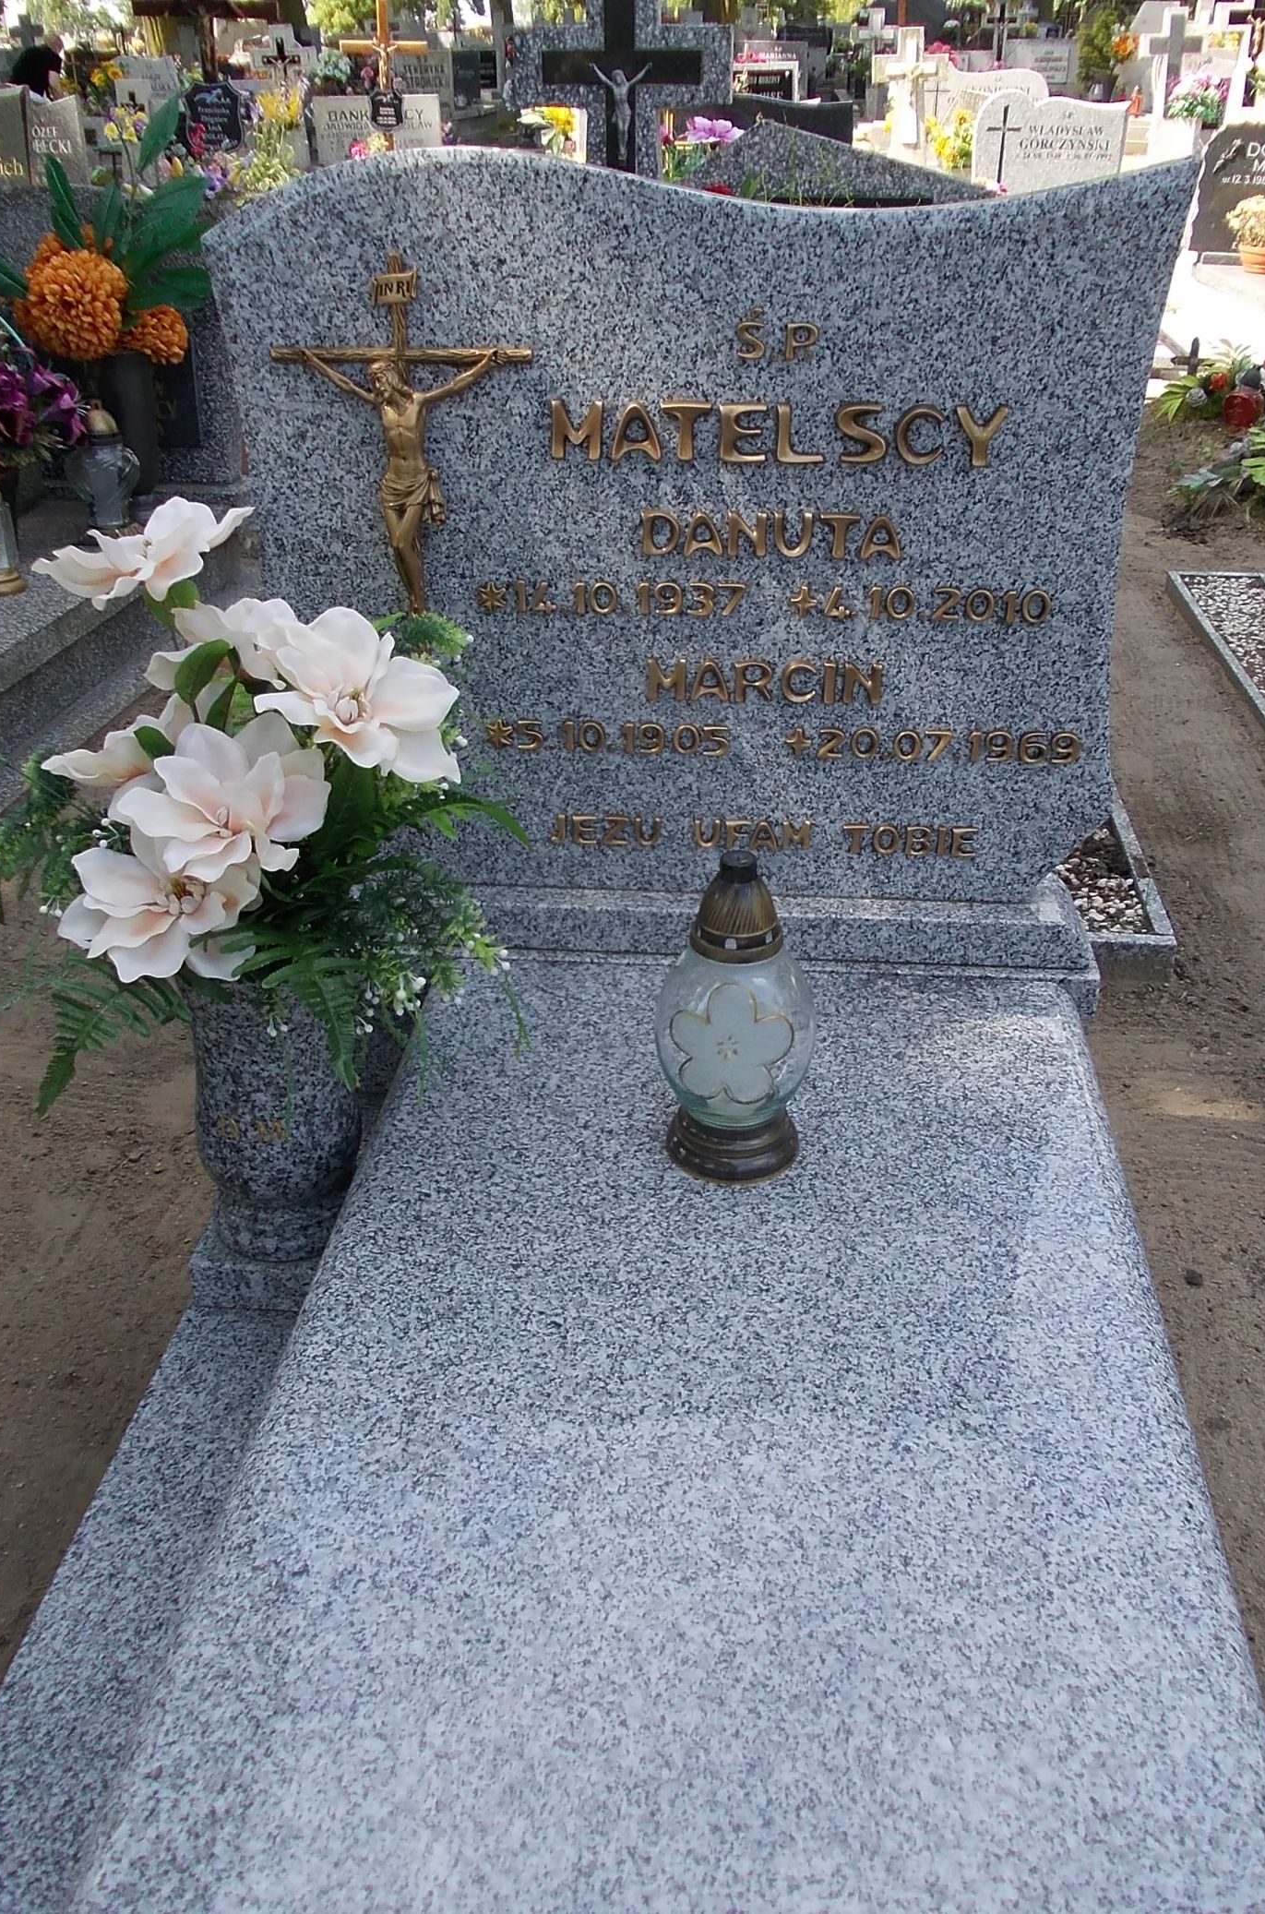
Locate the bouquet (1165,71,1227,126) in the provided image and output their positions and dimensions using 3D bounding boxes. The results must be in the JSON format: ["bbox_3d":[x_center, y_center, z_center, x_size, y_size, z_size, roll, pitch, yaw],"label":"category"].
[{"bbox_3d":[3.273,-4.985,9.000,0.360,0.320,0.320,2,31,5],"label":"bouquet"}]

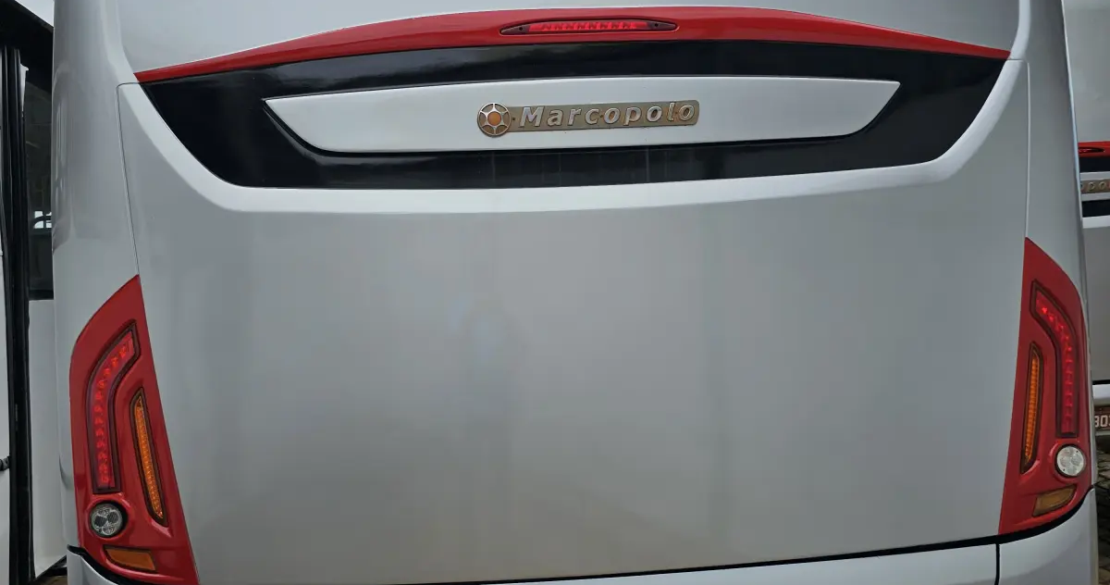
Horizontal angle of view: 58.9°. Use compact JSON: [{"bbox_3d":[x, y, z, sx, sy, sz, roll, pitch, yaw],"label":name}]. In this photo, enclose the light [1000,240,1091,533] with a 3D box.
[{"bbox_3d":[1.160,0.216,2.369,0.300,0.690,0.120,-2,-1,-17],"label":"light"}]

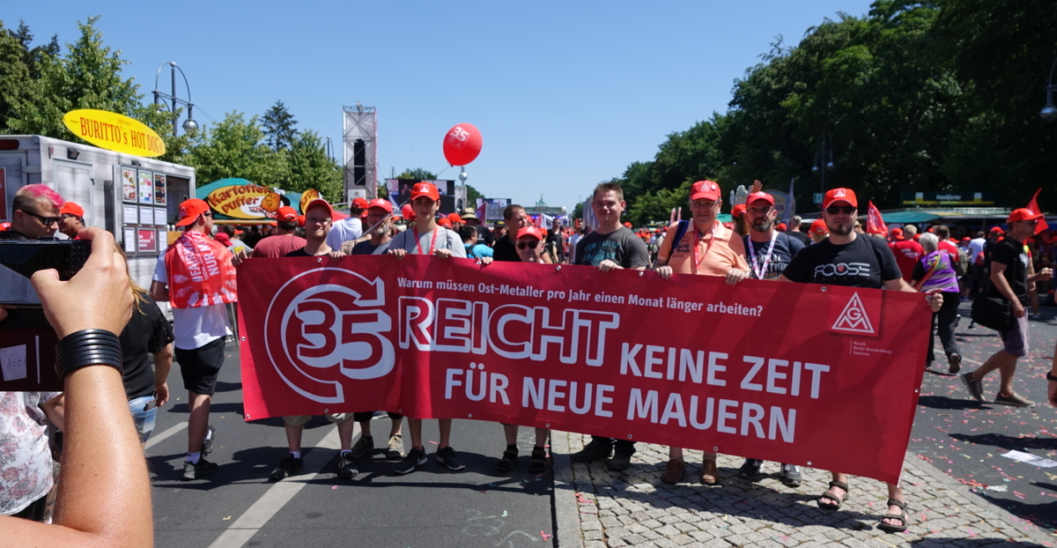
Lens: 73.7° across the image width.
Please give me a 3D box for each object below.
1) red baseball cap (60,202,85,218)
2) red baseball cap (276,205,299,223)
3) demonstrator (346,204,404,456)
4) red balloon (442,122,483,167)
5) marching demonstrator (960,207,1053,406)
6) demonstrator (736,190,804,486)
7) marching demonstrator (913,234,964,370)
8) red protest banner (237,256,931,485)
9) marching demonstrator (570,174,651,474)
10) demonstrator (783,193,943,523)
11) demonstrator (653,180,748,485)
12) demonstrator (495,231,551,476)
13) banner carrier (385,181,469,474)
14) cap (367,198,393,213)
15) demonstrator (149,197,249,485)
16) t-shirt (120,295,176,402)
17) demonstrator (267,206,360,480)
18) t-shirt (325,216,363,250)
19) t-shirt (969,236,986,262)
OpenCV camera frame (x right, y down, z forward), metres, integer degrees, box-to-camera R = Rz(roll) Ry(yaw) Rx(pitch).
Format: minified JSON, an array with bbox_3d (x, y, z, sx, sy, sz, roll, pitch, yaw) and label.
[{"bbox_3d":[-3.964,-0.551,6.080,0.260,0.130,0.180,-1,4,-28],"label":"red baseball cap"},{"bbox_3d":[-2.127,-0.521,6.220,0.180,0.150,0.260,-2,4,-34],"label":"red baseball cap"},{"bbox_3d":[-1.102,0.386,5.080,0.520,1.840,0.480,0,3,-3],"label":"demonstrator"},{"bbox_3d":[-0.494,-0.974,5.300,0.300,0.340,0.300,23,3,8],"label":"red balloon"},{"bbox_3d":[4.484,0.307,6.600,0.800,1.820,0.580,3,4,40],"label":"marching demonstrator"},{"bbox_3d":[1.466,0.386,4.303,0.520,1.790,0.400,2,4,16],"label":"demonstrator"},{"bbox_3d":[4.742,0.307,8.184,0.520,1.600,0.580,1,4,12],"label":"marching demonstrator"},{"bbox_3d":[0.150,0.493,4.200,3.950,1.070,0.420,1,4,12],"label":"red protest banner"},{"bbox_3d":[0.518,0.326,4.530,0.560,1.820,0.460,1,4,12],"label":"marching demonstrator"},{"bbox_3d":[1.774,0.412,3.770,0.880,1.740,0.560,1,4,23],"label":"demonstrator"},{"bbox_3d":[1.029,0.347,4.210,0.600,1.830,0.460,2,4,16],"label":"demonstrator"},{"bbox_3d":[-0.033,0.495,4.840,0.500,1.650,0.480,0,3,3],"label":"demonstrator"},{"bbox_3d":[-0.661,0.330,4.581,0.570,1.870,0.450,0,4,-3],"label":"banner carrier"},{"bbox_3d":[-1.018,-0.462,4.831,0.180,0.130,0.260,1,4,6],"label":"cap"},{"bbox_3d":[-2.263,0.406,4.820,0.620,1.830,0.550,2,4,25],"label":"demonstrator"},{"bbox_3d":[-1.973,0.321,3.450,0.560,0.620,0.360,-1,3,-15],"label":"t-shirt"},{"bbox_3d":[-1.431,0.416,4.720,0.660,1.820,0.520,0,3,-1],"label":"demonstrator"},{"bbox_3d":[-1.815,-0.200,6.800,0.520,0.700,0.360,2,4,30],"label":"t-shirt"},{"bbox_3d":[10.695,-0.577,16.791,0.460,0.640,0.300,2,4,23],"label":"t-shirt"}]

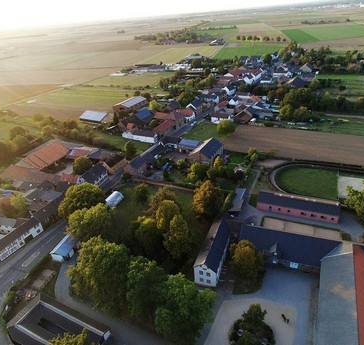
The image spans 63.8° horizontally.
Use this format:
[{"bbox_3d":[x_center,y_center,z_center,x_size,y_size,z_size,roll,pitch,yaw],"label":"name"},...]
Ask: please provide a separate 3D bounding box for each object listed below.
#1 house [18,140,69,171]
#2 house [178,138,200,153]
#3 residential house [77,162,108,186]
[{"bbox_3d":[-81.069,-7.462,168.586,14.000,10.000,30.000,6,31,19],"label":"house"},{"bbox_3d":[4.537,-16.738,174.807,11.500,6.000,7.300,11,33,28],"label":"house"},{"bbox_3d":[-43.834,1.760,143.732,8.500,8.500,13.500,9,31,23],"label":"residential house"}]

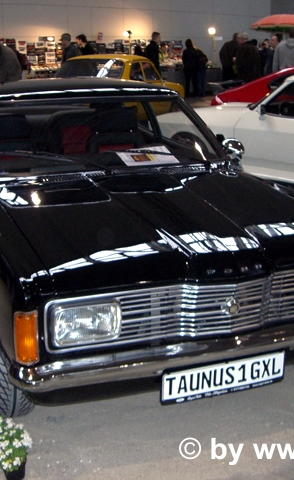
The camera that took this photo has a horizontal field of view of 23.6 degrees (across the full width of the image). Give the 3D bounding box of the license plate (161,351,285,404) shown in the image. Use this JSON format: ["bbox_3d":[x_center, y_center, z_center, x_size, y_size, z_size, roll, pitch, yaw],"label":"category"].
[{"bbox_3d":[0.301,0.525,2.681,0.530,0.133,0.020,-6,16,-20],"label":"license plate"}]

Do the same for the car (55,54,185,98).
[{"bbox_3d":[-0.620,-2.830,13.600,1.630,1.440,4.250,5,16,19],"label":"car"}]

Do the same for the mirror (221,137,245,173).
[{"bbox_3d":[0.497,-0.498,4.101,0.130,0.170,0.100,-6,16,-20],"label":"mirror"}]

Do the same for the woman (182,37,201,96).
[{"bbox_3d":[1.303,-5.111,21.062,0.460,1.700,0.320,3,16,8],"label":"woman"}]

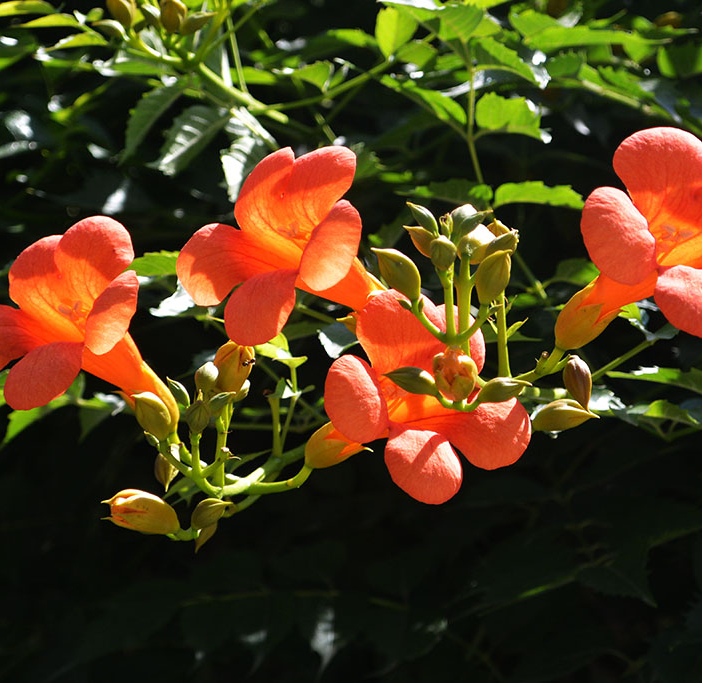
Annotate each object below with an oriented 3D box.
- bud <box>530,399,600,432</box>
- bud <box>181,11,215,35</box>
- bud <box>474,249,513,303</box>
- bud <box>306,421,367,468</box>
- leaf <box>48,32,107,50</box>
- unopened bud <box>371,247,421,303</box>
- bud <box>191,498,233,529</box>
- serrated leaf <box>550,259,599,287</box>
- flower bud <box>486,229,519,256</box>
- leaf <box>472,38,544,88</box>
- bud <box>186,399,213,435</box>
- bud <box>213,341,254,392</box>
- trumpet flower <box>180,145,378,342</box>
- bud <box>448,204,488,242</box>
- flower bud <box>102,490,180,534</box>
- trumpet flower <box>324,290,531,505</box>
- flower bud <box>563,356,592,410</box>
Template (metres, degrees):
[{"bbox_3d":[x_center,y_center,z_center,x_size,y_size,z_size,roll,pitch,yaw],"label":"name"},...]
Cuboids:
[{"bbox_3d":[0.080,0.028,0.860,0.025,0.012,0.012,-12,1,6],"label":"bud"},{"bbox_3d":[-0.061,-0.127,0.920,0.017,0.008,0.008,-30,0,3],"label":"bud"},{"bbox_3d":[0.051,-0.023,0.830,0.012,0.021,0.012,25,6,-5],"label":"bud"},{"bbox_3d":[-0.005,0.038,0.840,0.024,0.013,0.013,-25,0,30],"label":"bud"},{"bbox_3d":[-0.113,-0.124,0.950,0.027,0.007,0.018,-7,20,-18],"label":"leaf"},{"bbox_3d":[0.015,-0.022,0.760,0.011,0.021,0.011,-36,6,0],"label":"unopened bud"},{"bbox_3d":[-0.052,0.065,0.870,0.017,0.011,0.011,-31,3,6],"label":"bud"},{"bbox_3d":[0.089,-0.028,0.910,0.028,0.008,0.019,1,27,1],"label":"serrated leaf"},{"bbox_3d":[0.052,-0.034,0.790,0.013,0.007,0.007,-32,0,12],"label":"flower bud"},{"bbox_3d":[0.063,-0.115,0.940,0.032,0.009,0.020,26,26,14],"label":"leaf"},{"bbox_3d":[-0.057,0.028,0.865,0.010,0.015,0.010,5,9,-6],"label":"bud"},{"bbox_3d":[-0.042,0.009,0.840,0.013,0.020,0.013,9,6,0],"label":"bud"},{"bbox_3d":[-0.020,-0.030,0.845,0.078,0.076,0.073,0,-27,43],"label":"trumpet flower"},{"bbox_3d":[0.040,-0.041,0.795,0.011,0.015,0.011,28,12,0],"label":"bud"},{"bbox_3d":[-0.071,0.058,0.780,0.028,0.013,0.013,14,0,-6],"label":"flower bud"},{"bbox_3d":[0.026,0.021,0.820,0.070,0.071,0.050,0,-18,-32],"label":"trumpet flower"},{"bbox_3d":[0.077,0.014,0.780,0.009,0.018,0.009,-13,-6,0],"label":"flower bud"}]

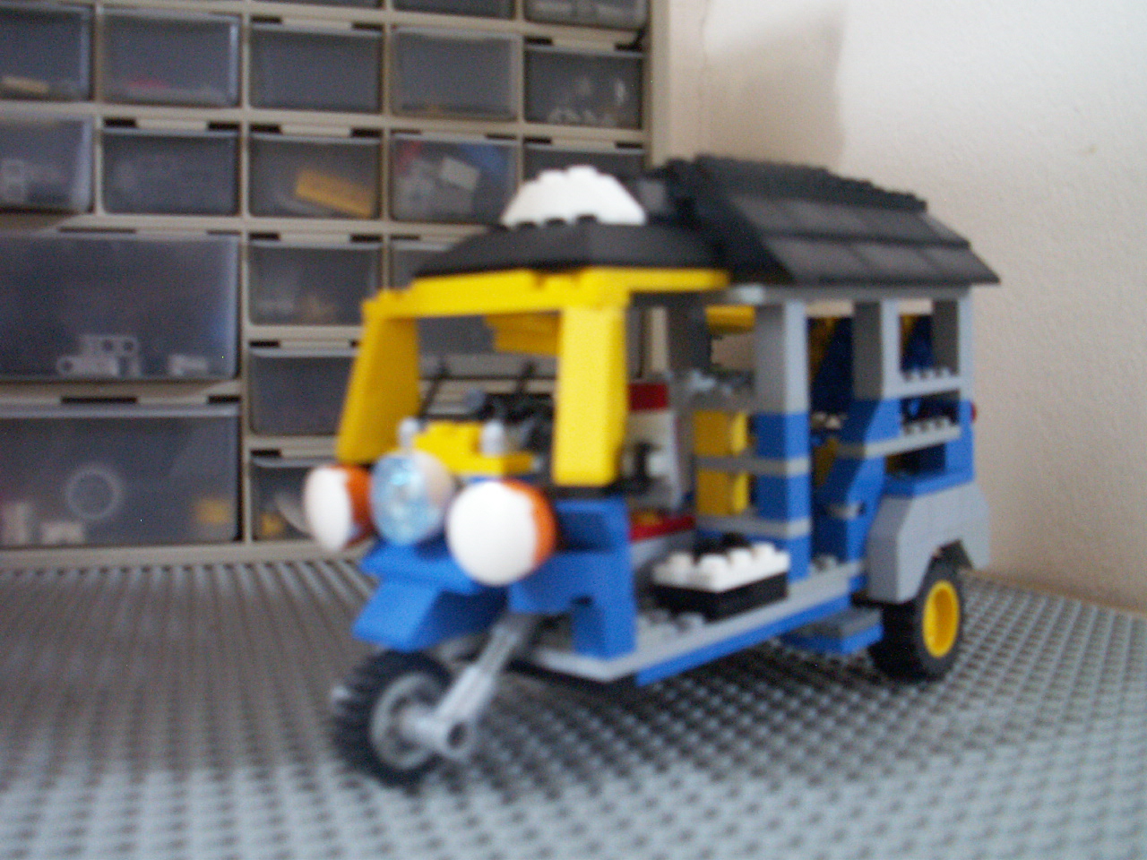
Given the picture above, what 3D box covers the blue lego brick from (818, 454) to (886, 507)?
[{"bbox_3d":[0.063,0.011,0.263,0.008,0.010,0.016,4,8,43],"label":"blue lego brick"}]

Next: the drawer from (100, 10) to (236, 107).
[{"bbox_3d":[-0.177,-0.150,0.532,0.053,0.038,0.135,0,0,-13],"label":"drawer"}]

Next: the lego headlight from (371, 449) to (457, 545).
[{"bbox_3d":[-0.028,0.012,0.201,0.016,0.016,0.014,4,8,45],"label":"lego headlight"}]

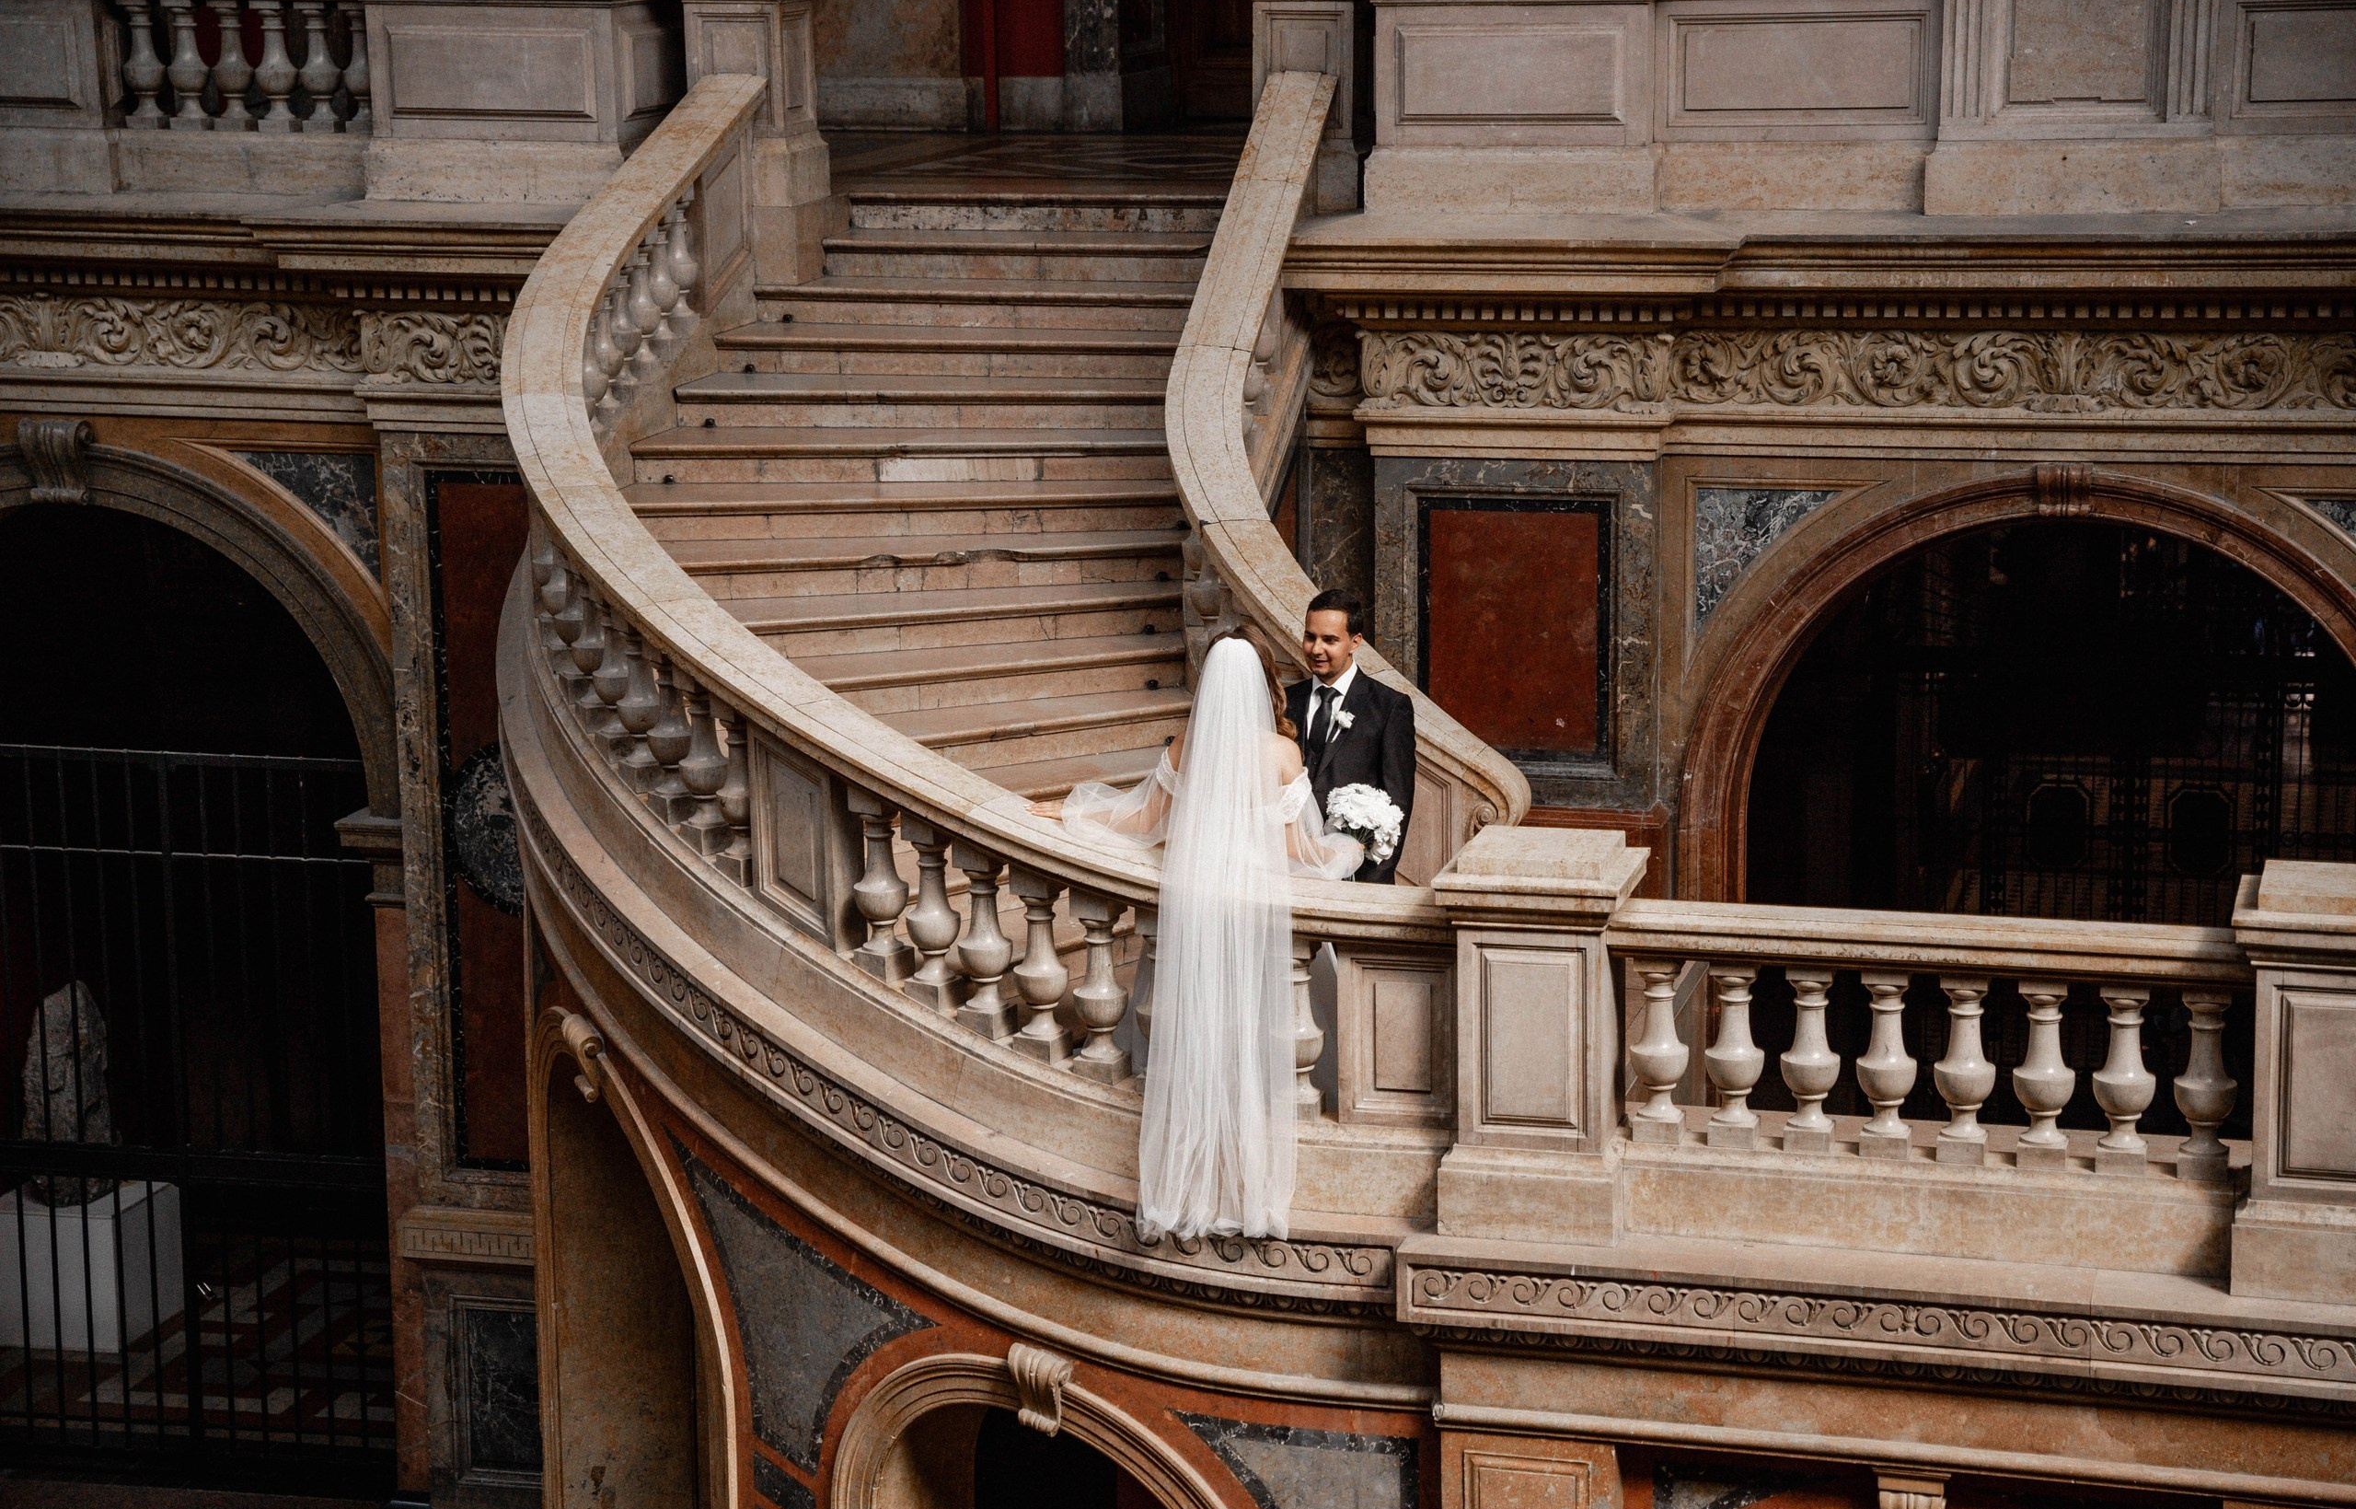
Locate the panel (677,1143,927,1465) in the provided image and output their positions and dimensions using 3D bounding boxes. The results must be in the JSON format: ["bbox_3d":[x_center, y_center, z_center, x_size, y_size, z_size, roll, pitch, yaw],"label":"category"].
[{"bbox_3d":[-1.129,1.679,13.792,0.140,0.820,1.100,-11,15,-41],"label":"panel"}]

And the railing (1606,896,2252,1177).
[{"bbox_3d":[2.006,0.757,12.340,1.651,0.614,0.300,2,12,15],"label":"railing"}]

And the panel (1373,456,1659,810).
[{"bbox_3d":[1.321,-0.473,17.789,1.115,1.370,0.120,2,12,15],"label":"panel"}]

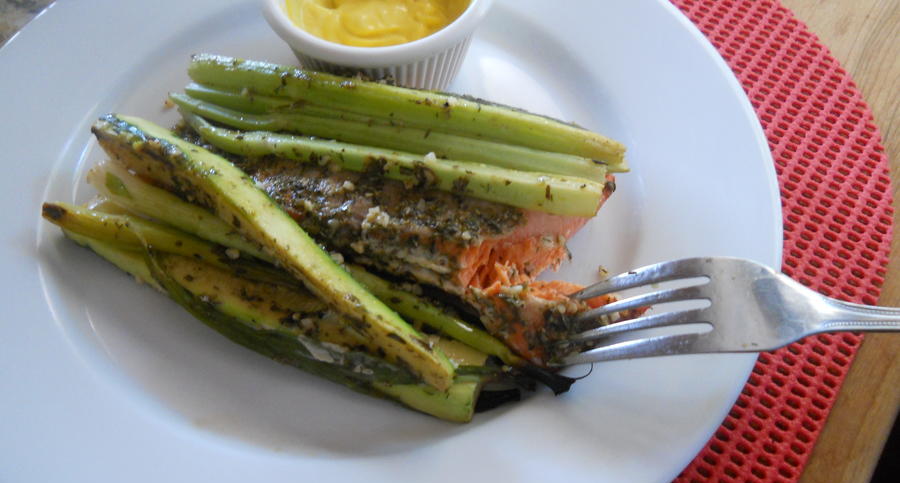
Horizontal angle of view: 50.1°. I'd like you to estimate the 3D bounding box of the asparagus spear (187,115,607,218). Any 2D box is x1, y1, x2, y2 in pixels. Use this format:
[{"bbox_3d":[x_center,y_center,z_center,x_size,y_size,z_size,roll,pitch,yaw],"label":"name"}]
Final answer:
[{"bbox_3d":[-0.018,-0.024,0.297,0.132,0.009,0.011,11,58,8],"label":"asparagus spear"}]

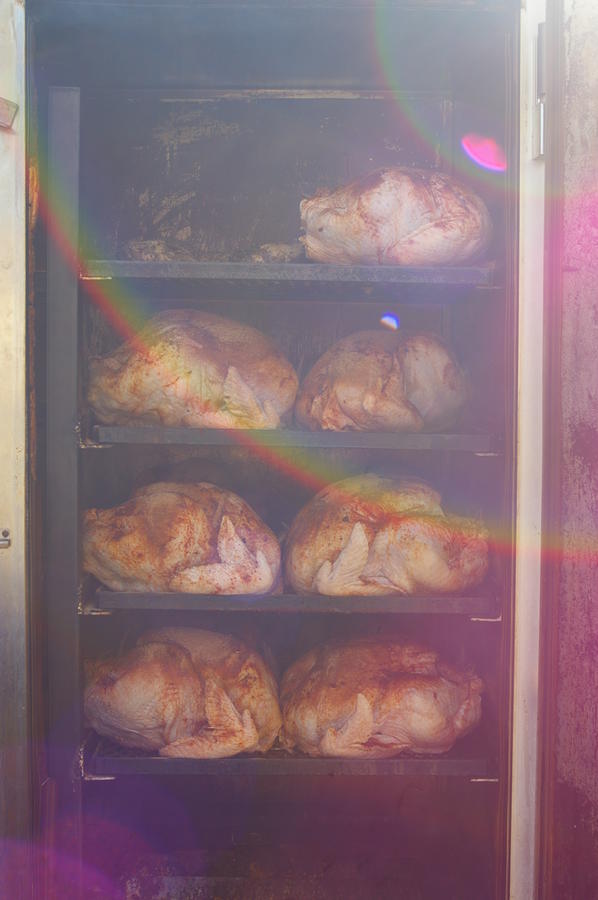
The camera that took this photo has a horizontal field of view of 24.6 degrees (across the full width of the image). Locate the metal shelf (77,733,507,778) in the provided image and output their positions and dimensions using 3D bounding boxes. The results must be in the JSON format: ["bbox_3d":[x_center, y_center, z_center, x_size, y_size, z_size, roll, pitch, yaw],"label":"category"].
[{"bbox_3d":[-0.020,0.512,2.572,0.655,0.030,0.580,1,3,-2],"label":"metal shelf"}]

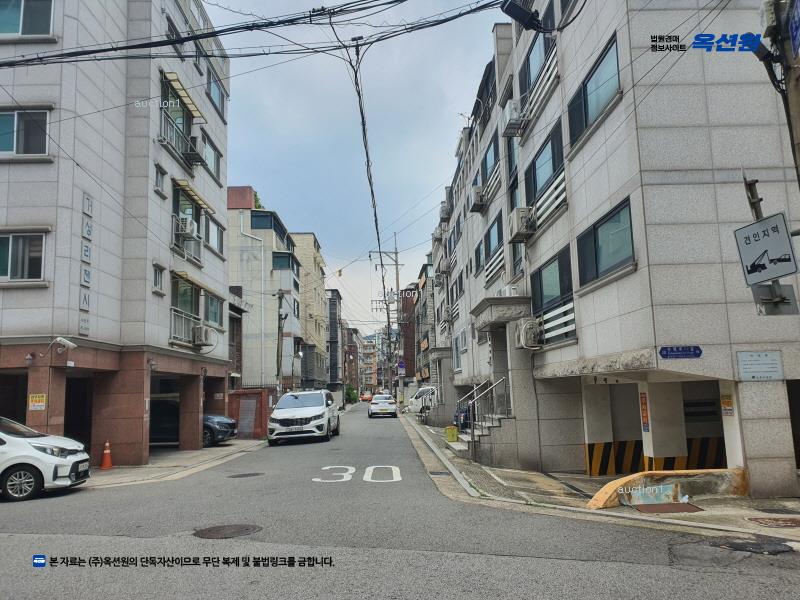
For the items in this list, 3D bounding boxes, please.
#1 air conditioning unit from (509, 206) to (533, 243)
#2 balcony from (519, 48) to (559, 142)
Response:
[{"bbox_3d":[2.946,-1.800,14.599,0.340,0.650,0.820,-2,-8,-1],"label":"air conditioning unit"},{"bbox_3d":[3.059,-4.511,13.514,0.280,0.950,3.400,-2,-8,-1],"label":"balcony"}]

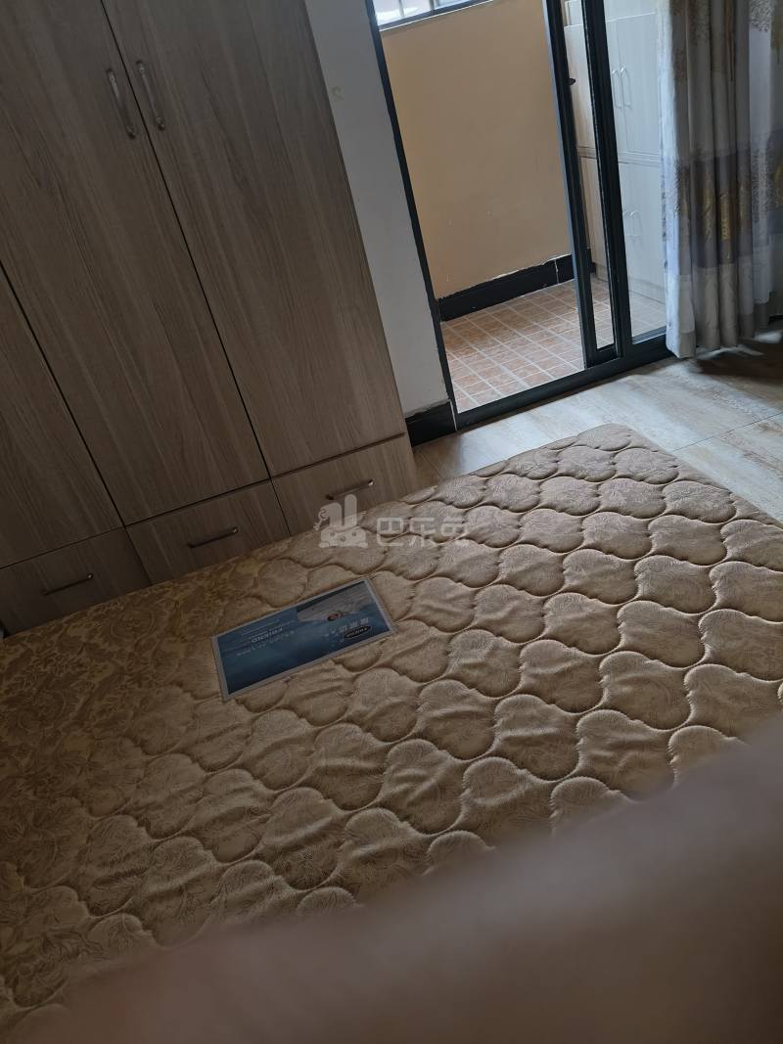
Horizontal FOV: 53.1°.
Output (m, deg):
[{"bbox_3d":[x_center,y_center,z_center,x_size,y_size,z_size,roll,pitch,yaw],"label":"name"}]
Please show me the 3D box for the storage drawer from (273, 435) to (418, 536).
[{"bbox_3d":[-0.161,-0.168,2.155,0.350,0.205,0.440,-19,31,-7],"label":"storage drawer"}]

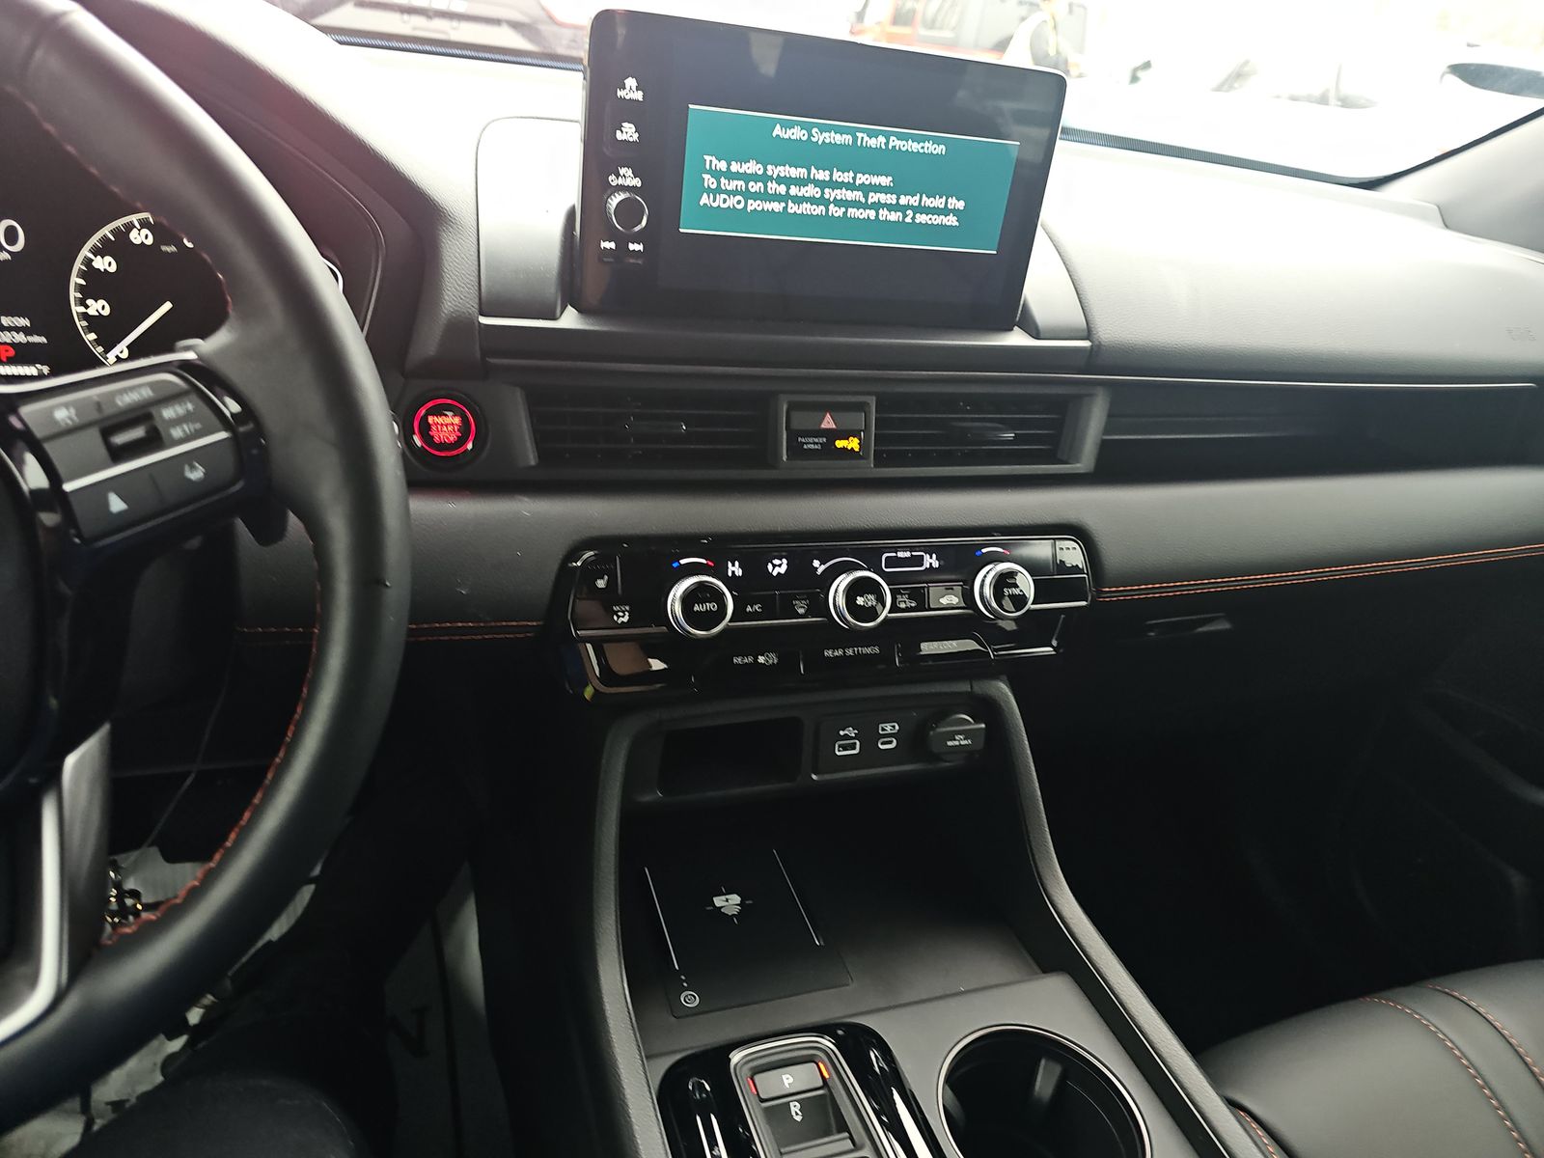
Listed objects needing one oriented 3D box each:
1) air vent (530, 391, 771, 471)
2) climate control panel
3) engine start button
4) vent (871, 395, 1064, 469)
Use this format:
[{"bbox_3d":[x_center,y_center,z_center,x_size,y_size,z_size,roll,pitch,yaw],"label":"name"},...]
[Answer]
[{"bbox_3d":[-0.061,-0.077,0.523,0.122,0.038,0.025,-3,14,-19],"label":"air vent"},{"bbox_3d":[0.032,0.017,0.524,0.277,0.065,0.035,-3,0,-19],"label":"climate control panel"},{"bbox_3d":[-0.154,-0.071,0.483,0.030,0.030,0.015,-3,12,-19],"label":"engine start button"},{"bbox_3d":[0.116,-0.086,0.585,0.122,0.039,0.025,-3,14,-19],"label":"vent"}]

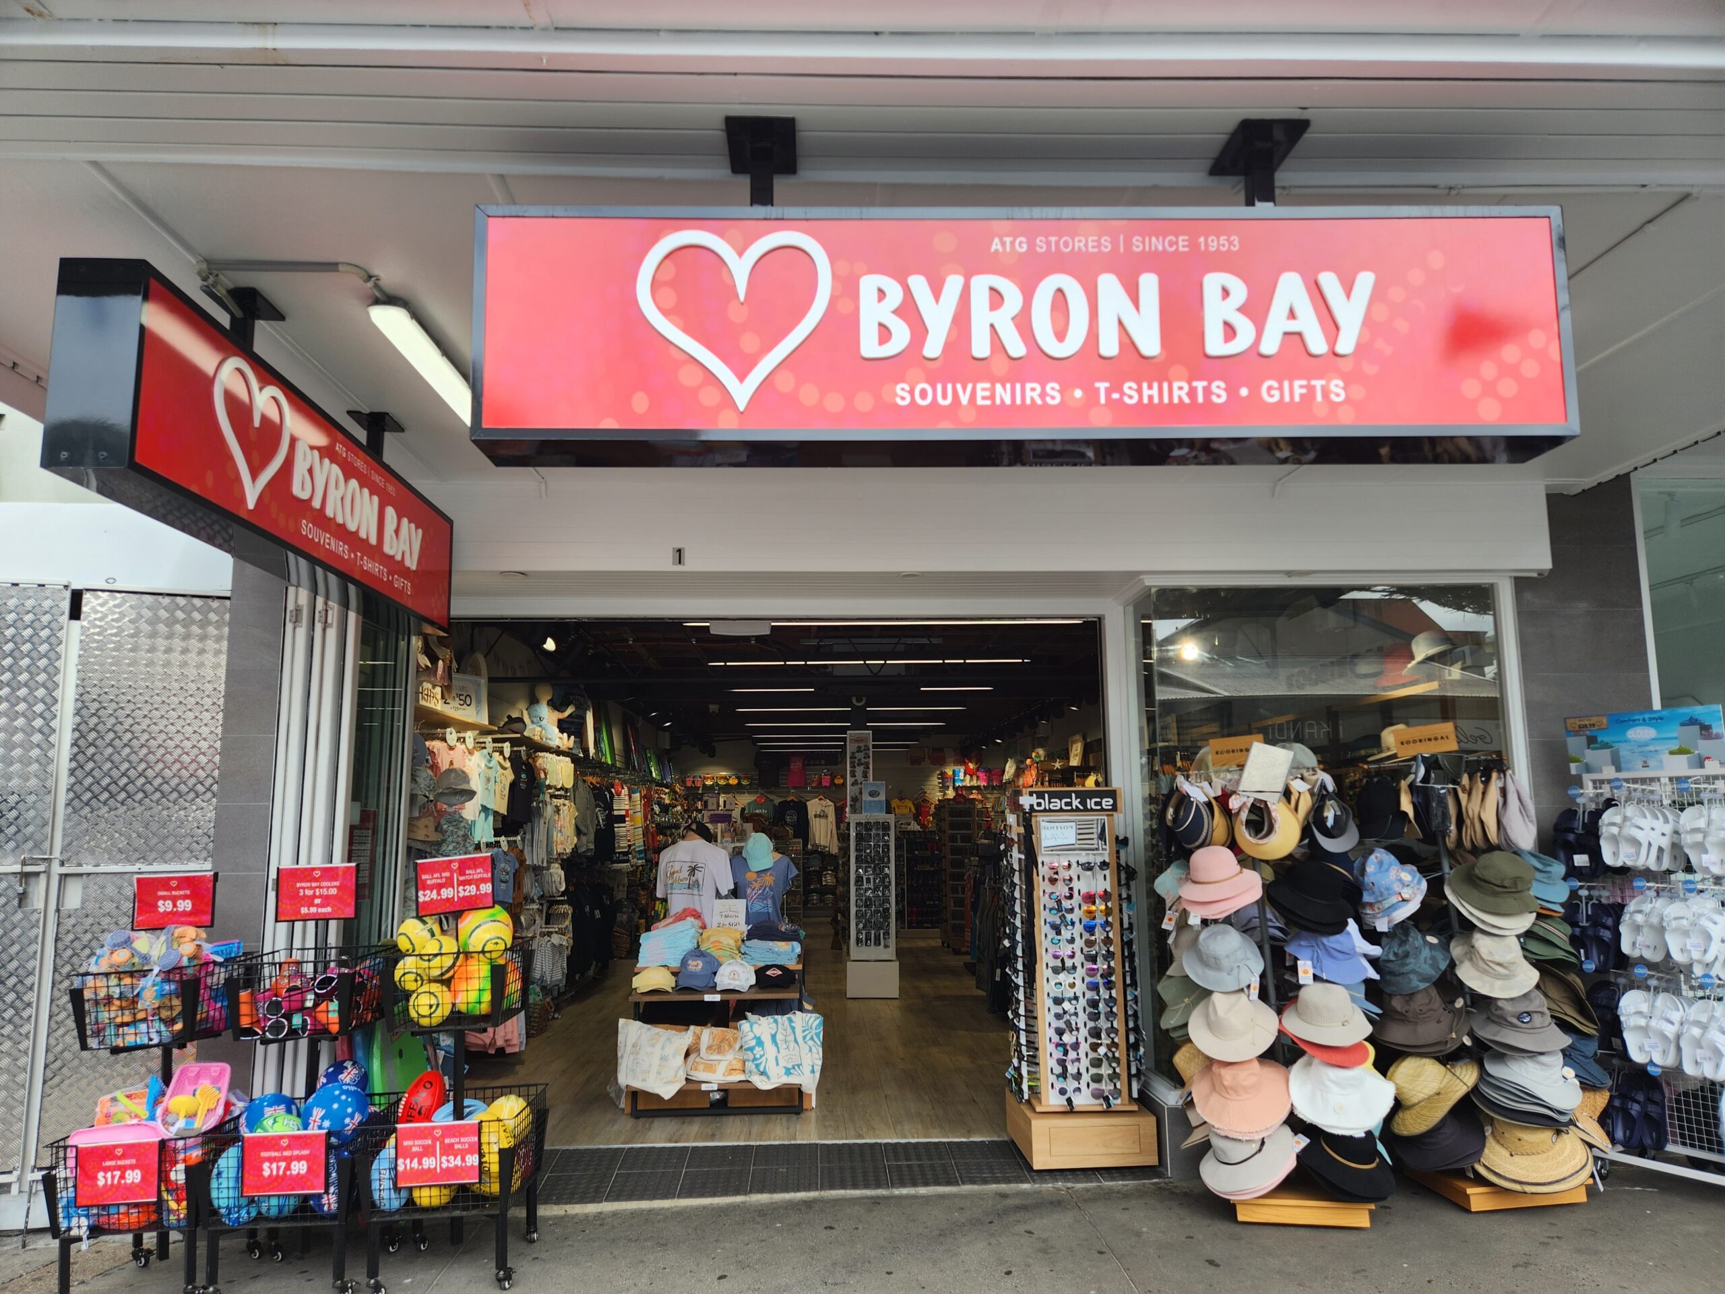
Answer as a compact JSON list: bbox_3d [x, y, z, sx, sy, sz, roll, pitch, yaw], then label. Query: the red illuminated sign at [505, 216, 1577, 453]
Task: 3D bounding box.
[{"bbox_3d":[0.376,-0.736,2.742,2.530,0.555,0.212,0,-7,-1],"label":"red illuminated sign"}]

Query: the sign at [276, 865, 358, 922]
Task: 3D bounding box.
[{"bbox_3d":[-2.179,0.983,4.570,0.305,0.220,0.010,1,-8,-7],"label":"sign"}]

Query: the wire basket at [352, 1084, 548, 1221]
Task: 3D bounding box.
[{"bbox_3d":[-1.602,1.980,4.506,0.590,0.345,0.575,0,-8,-5],"label":"wire basket"}]

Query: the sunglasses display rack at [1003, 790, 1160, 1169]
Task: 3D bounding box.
[{"bbox_3d":[1.097,1.640,5.898,0.630,1.800,0.620,0,-8,-3],"label":"sunglasses display rack"}]

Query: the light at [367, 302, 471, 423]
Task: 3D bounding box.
[{"bbox_3d":[-1.454,-0.940,4.085,0.130,0.085,1.270,0,-8,-3],"label":"light"}]

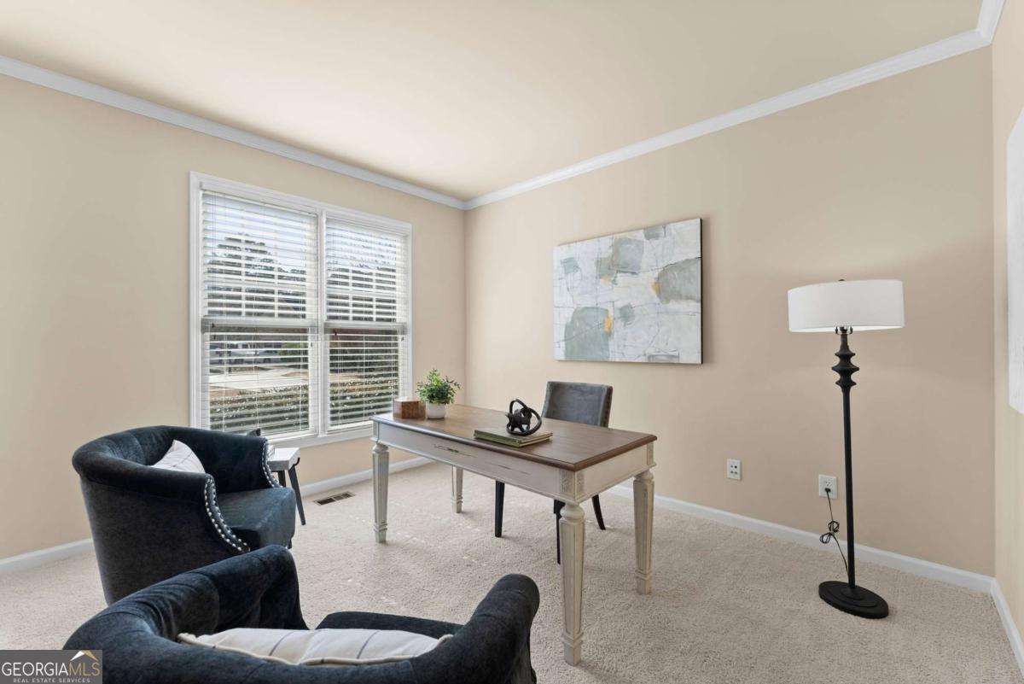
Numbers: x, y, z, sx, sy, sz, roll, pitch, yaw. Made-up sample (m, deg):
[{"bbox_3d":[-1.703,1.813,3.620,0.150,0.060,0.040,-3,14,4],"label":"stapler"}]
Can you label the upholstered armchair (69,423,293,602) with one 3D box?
[{"bbox_3d":[-1.531,0.835,1.949,0.770,0.770,0.760,0,0,-13],"label":"upholstered armchair"}]

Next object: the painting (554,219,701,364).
[{"bbox_3d":[0.843,-0.352,3.168,1.220,1.010,0.040,0,0,40],"label":"painting"}]

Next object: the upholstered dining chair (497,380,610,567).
[{"bbox_3d":[0.266,0.755,2.535,0.510,0.930,0.610,0,0,42],"label":"upholstered dining chair"}]

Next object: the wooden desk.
[{"bbox_3d":[-0.083,0.845,2.225,1.510,0.750,0.710,0,0,42],"label":"wooden desk"}]

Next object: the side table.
[{"bbox_3d":[-1.560,0.970,2.500,0.420,0.500,0.380,0,0,-13],"label":"side table"}]

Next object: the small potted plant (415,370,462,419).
[{"bbox_3d":[-0.460,0.322,2.510,0.260,0.300,0.260,0,0,0],"label":"small potted plant"}]

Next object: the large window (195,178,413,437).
[{"bbox_3d":[-1.575,-0.175,3.280,1.675,1.920,0.100,0,0,-45],"label":"large window"}]

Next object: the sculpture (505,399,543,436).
[{"bbox_3d":[0.060,0.358,1.930,0.170,0.165,0.150,0,0,43],"label":"sculpture"}]

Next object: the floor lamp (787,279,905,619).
[{"bbox_3d":[1.560,0.463,1.880,0.410,1.515,0.410,0,0,42],"label":"floor lamp"}]

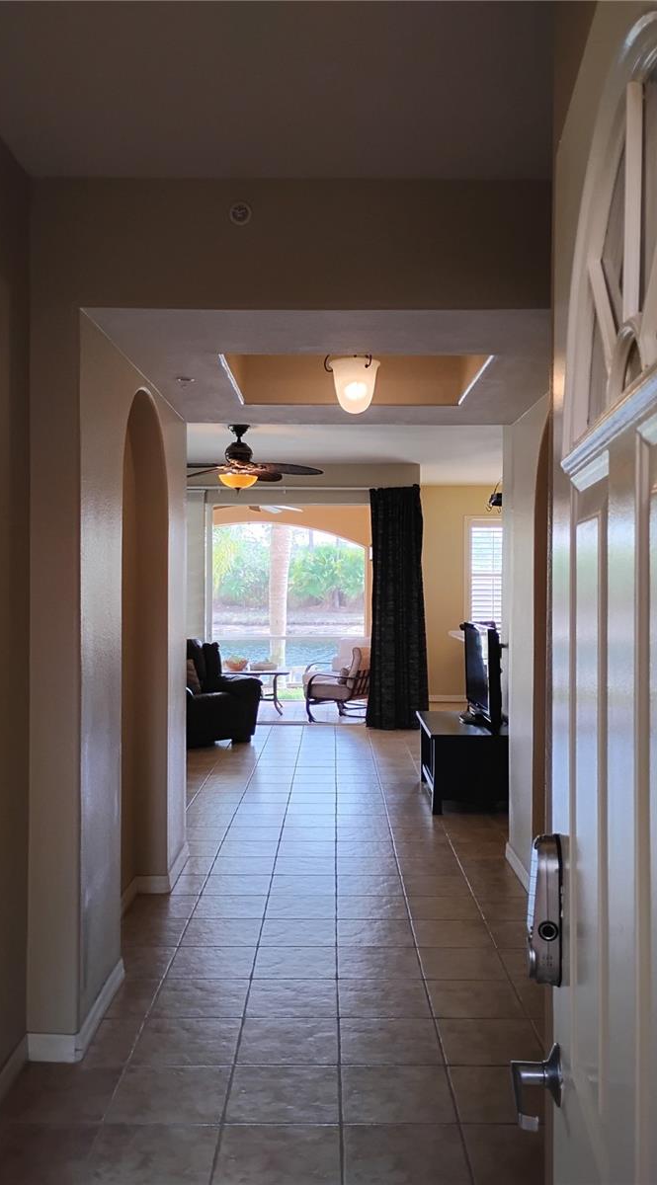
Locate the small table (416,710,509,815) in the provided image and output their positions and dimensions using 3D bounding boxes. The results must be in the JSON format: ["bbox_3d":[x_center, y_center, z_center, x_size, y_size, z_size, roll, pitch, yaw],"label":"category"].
[{"bbox_3d":[0.980,1.206,6.945,0.590,0.530,1.170,0,1,0],"label":"small table"}]

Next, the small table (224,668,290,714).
[{"bbox_3d":[-0.960,1.207,11.700,0.970,0.480,0.880,0,1,0],"label":"small table"}]

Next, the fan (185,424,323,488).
[{"bbox_3d":[-0.735,-1.108,7.900,1.380,0.540,1.380,0,1,0],"label":"fan"}]

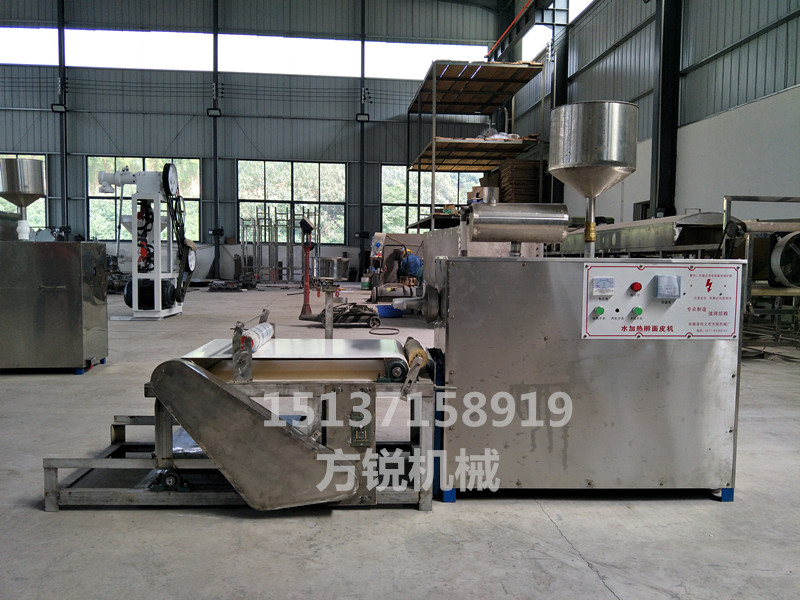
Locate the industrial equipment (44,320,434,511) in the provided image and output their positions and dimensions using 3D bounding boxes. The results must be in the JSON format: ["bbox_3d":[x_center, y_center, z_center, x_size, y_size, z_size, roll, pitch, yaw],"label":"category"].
[{"bbox_3d":[-0.483,0.340,1.867,1.153,0.560,0.540,1,4,-2],"label":"industrial equipment"}]

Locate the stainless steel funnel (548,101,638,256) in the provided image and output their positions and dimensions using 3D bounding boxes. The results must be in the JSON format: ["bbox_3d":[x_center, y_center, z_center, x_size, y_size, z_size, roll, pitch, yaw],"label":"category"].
[{"bbox_3d":[0.674,-0.402,1.955,0.292,0.512,0.292,0,4,-3],"label":"stainless steel funnel"}]

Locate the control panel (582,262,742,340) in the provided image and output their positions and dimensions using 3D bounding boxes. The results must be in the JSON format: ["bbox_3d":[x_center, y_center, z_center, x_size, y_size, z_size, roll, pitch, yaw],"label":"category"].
[{"bbox_3d":[0.826,0.007,1.740,0.502,0.237,0.030,0,4,-3],"label":"control panel"}]

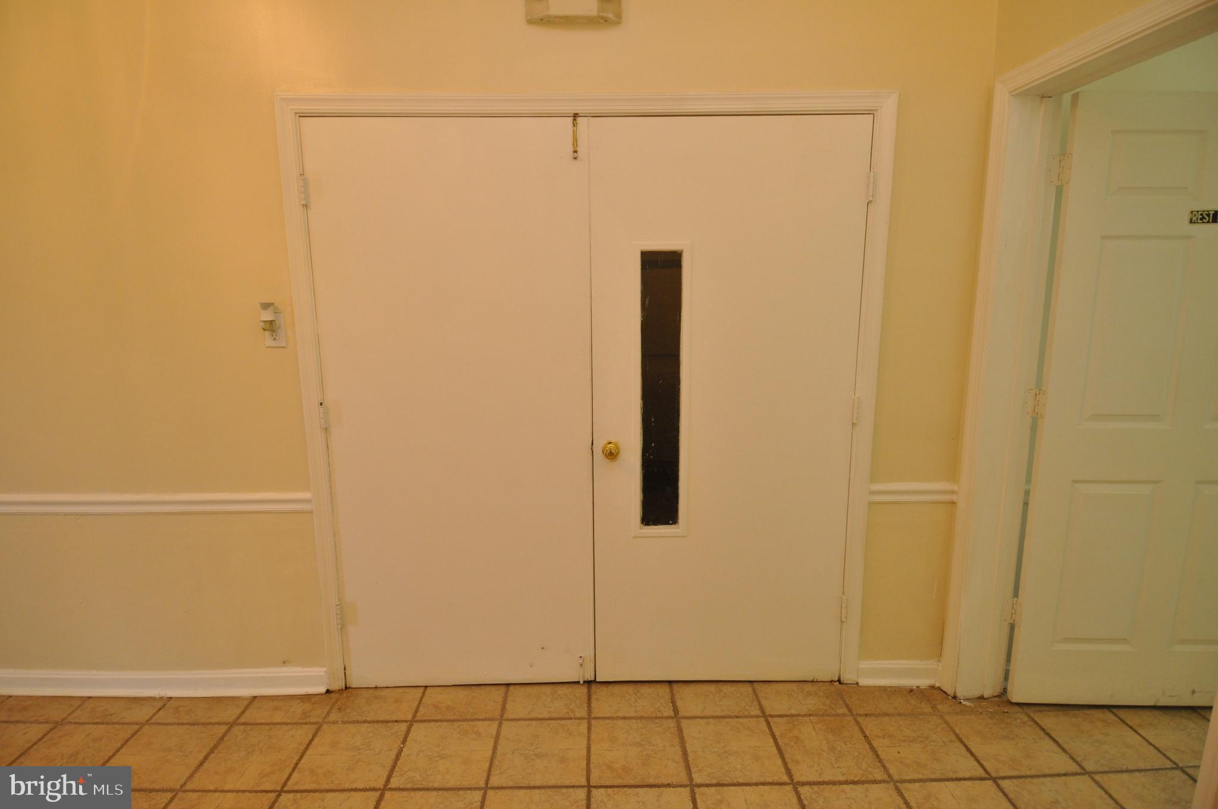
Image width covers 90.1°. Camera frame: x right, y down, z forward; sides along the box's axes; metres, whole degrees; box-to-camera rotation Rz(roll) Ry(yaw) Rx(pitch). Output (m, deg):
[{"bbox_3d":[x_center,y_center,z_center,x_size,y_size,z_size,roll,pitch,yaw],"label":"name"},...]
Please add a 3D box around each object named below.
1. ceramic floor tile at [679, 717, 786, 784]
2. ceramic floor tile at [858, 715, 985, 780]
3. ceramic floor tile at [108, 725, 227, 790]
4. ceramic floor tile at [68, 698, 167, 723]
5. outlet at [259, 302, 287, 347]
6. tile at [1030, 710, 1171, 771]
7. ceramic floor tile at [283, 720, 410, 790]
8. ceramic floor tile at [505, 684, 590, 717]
[{"bbox_3d":[0.399,1.129,1.987,0.296,0.010,0.296,0,9,-1],"label":"ceramic floor tile"},{"bbox_3d":[1.013,1.121,1.998,0.296,0.010,0.296,0,9,-1],"label":"ceramic floor tile"},{"bbox_3d":[-1.442,1.138,1.961,0.296,0.010,0.296,0,9,-1],"label":"ceramic floor tile"},{"bbox_3d":[-1.767,1.107,2.198,0.296,0.010,0.143,0,9,-1],"label":"ceramic floor tile"},{"bbox_3d":[-1.136,-0.268,2.058,0.071,0.153,0.055,0,9,-1],"label":"outlet"},{"bbox_3d":[1.622,1.115,2.020,0.296,0.010,0.296,0,9,-1],"label":"tile"},{"bbox_3d":[-0.833,1.137,1.972,0.296,0.010,0.296,0,9,-1],"label":"ceramic floor tile"},{"bbox_3d":[-0.224,1.093,2.243,0.296,0.010,0.208,0,9,-1],"label":"ceramic floor tile"}]

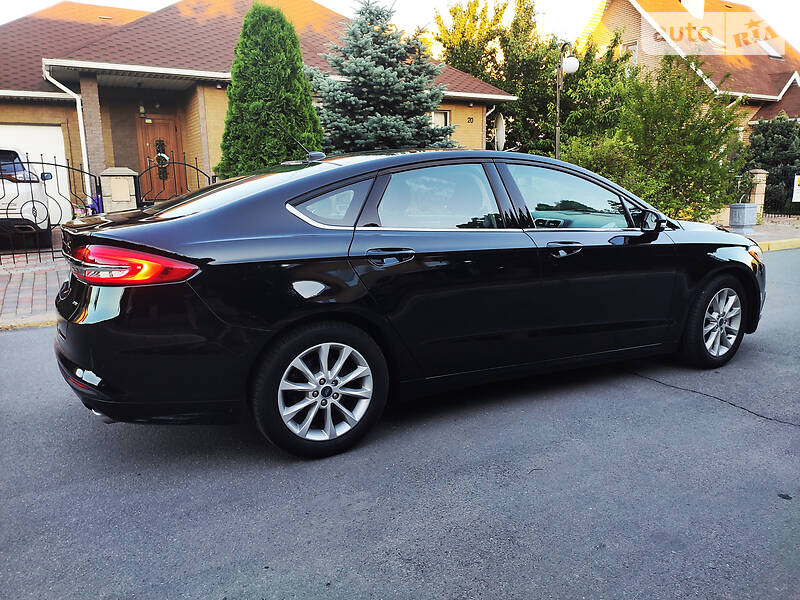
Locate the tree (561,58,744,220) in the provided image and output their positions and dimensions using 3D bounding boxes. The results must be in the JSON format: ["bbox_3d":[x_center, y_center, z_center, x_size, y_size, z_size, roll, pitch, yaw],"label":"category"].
[{"bbox_3d":[7.216,-4.325,16.993,4.800,4.850,4.500,-6,10,-28],"label":"tree"}]

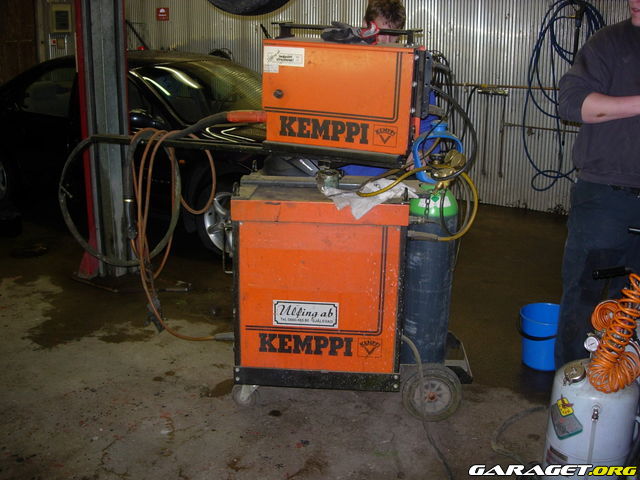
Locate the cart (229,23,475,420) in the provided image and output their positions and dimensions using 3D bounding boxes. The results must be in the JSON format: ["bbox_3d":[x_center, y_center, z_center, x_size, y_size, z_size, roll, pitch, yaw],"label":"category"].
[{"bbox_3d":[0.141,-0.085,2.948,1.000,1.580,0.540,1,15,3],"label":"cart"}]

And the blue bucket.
[{"bbox_3d":[1.109,0.477,3.439,0.280,0.255,0.280,0,15,0],"label":"blue bucket"}]

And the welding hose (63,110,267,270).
[{"bbox_3d":[-0.699,-0.217,3.070,0.970,0.720,0.280,5,16,16],"label":"welding hose"}]

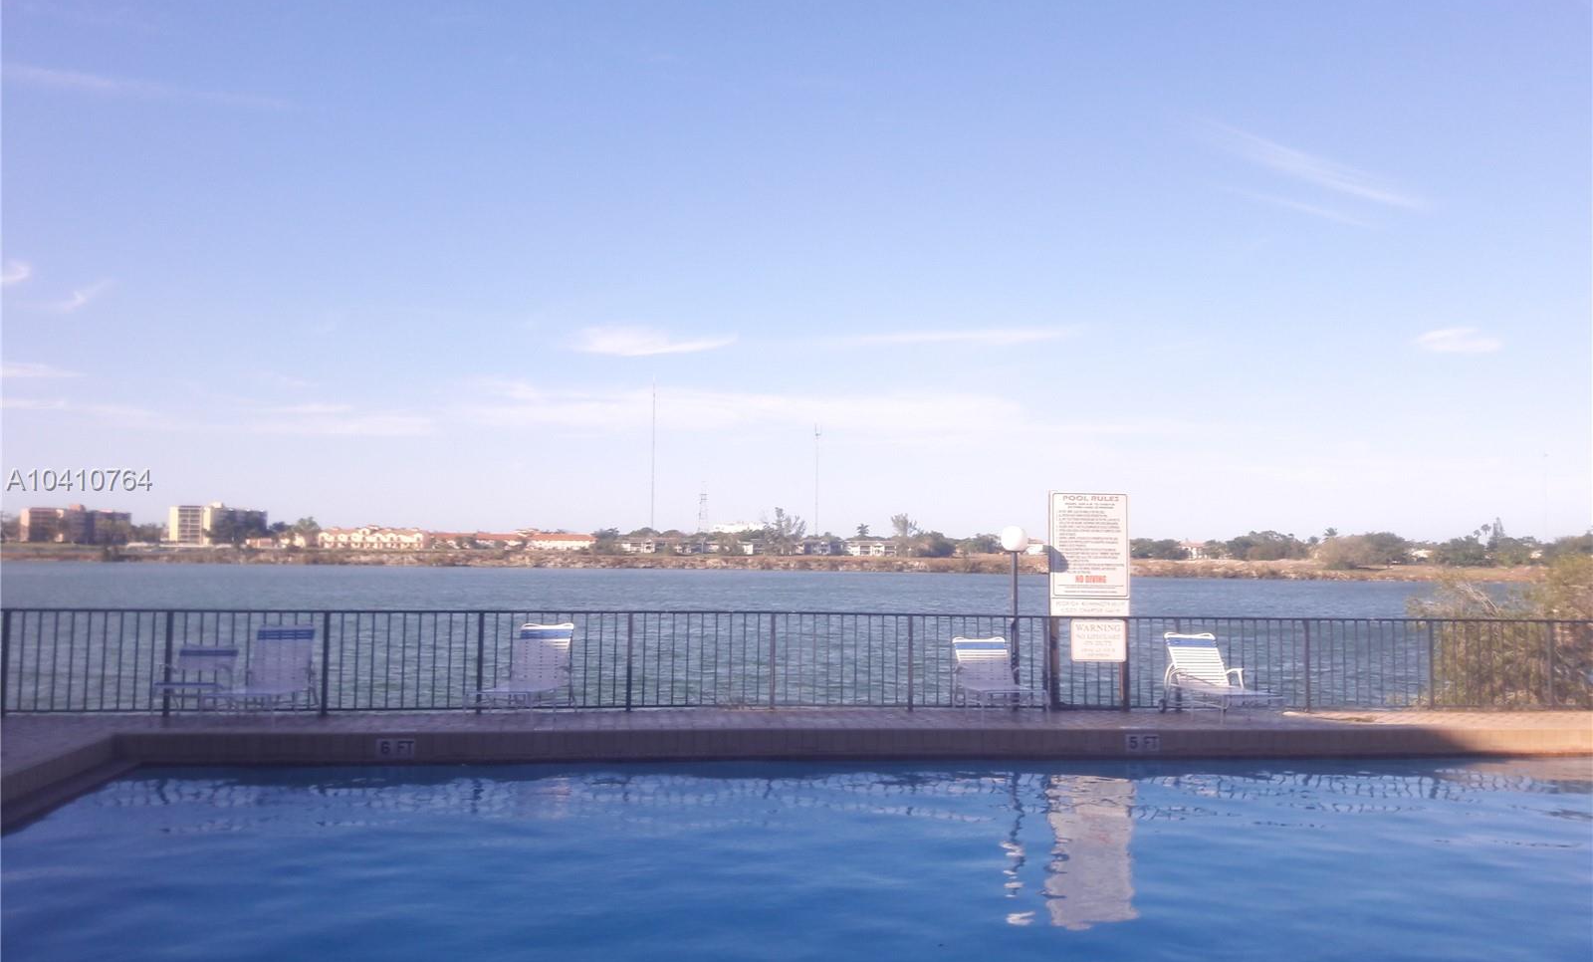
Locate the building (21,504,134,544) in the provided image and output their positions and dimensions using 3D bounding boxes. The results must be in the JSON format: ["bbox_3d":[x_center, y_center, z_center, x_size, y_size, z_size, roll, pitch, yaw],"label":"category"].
[{"bbox_3d":[-357.582,21.943,640.000,15.000,19.500,45.000,-2,-5,40],"label":"building"}]

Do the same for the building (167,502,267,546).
[{"bbox_3d":[-287.734,21.634,640.000,15.000,21.000,43.000,-2,-5,40],"label":"building"}]

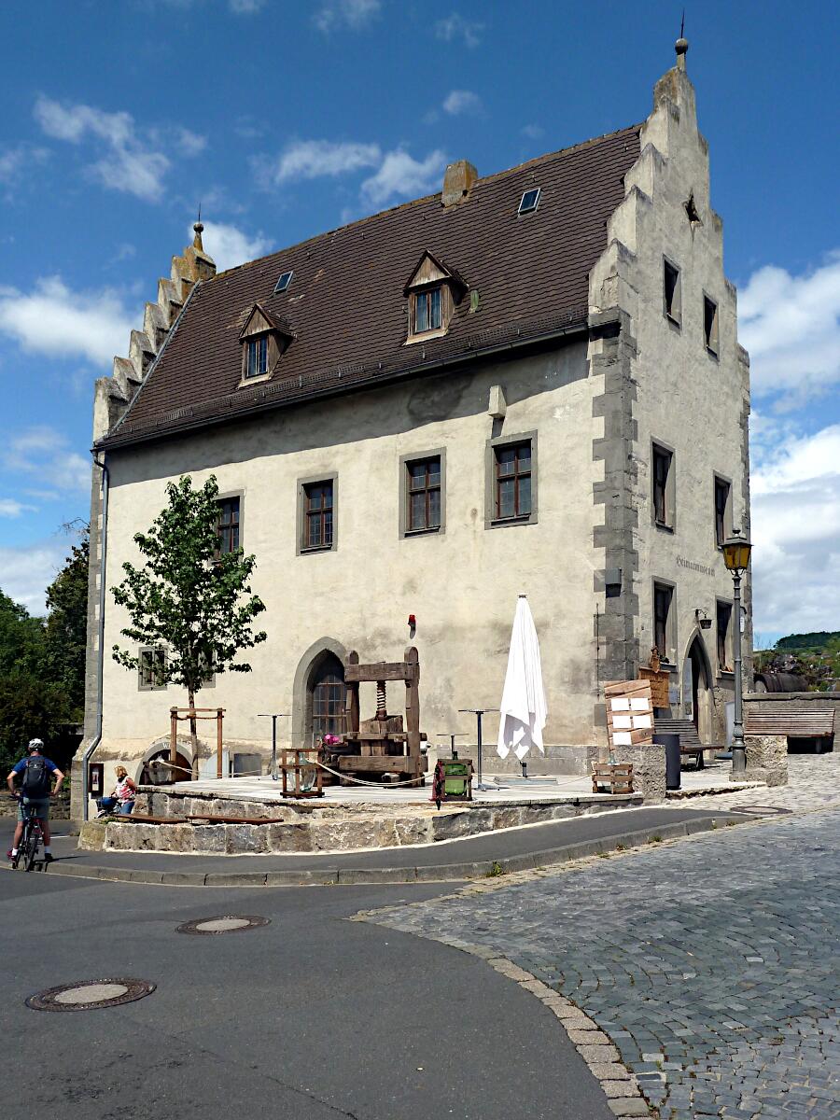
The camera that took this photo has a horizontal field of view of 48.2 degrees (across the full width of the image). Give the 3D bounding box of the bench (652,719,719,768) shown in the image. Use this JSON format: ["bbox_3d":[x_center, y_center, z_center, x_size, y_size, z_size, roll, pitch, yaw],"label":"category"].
[{"bbox_3d":[4.604,3.163,16.100,0.650,0.850,1.750,-7,-11,40],"label":"bench"}]

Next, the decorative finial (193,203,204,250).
[{"bbox_3d":[-6.331,-9.517,26.800,0.290,1.450,0.290,-1,-10,0],"label":"decorative finial"}]

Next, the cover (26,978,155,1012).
[{"bbox_3d":[-2.062,2.723,5.880,0.770,0.040,0.770,-2,-10,0],"label":"cover"}]

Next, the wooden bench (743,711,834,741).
[{"bbox_3d":[7.513,3.468,19.000,1.720,0.870,0.650,-5,-10,33],"label":"wooden bench"}]

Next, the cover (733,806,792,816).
[{"bbox_3d":[4.490,3.280,12.300,0.770,0.040,0.770,1,-8,0],"label":"cover"}]

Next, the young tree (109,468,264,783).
[{"bbox_3d":[-4.340,1.276,17.700,2.800,5.600,2.800,2,-8,-14],"label":"young tree"}]

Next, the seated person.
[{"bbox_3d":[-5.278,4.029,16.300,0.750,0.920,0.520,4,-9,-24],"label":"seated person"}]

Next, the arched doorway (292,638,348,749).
[{"bbox_3d":[-1.843,2.913,19.200,1.750,2.600,0.320,-5,-10,33],"label":"arched doorway"}]

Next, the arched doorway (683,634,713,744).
[{"bbox_3d":[5.219,2.551,18.000,0.320,2.400,1.330,-7,-11,40],"label":"arched doorway"}]

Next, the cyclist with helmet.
[{"bbox_3d":[-5.547,3.471,13.644,0.760,1.730,0.500,4,-10,-24],"label":"cyclist with helmet"}]

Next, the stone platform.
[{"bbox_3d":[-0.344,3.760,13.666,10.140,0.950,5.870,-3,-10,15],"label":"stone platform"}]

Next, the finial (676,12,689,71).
[{"bbox_3d":[5.740,-11.338,20.500,0.280,1.420,0.280,-1,-10,0],"label":"finial"}]

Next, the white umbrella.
[{"bbox_3d":[1.645,1.915,15.100,0.780,2.750,0.750,0,-8,0],"label":"white umbrella"}]

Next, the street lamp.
[{"bbox_3d":[5.122,1.404,15.100,0.480,3.950,0.480,-1,-10,0],"label":"street lamp"}]

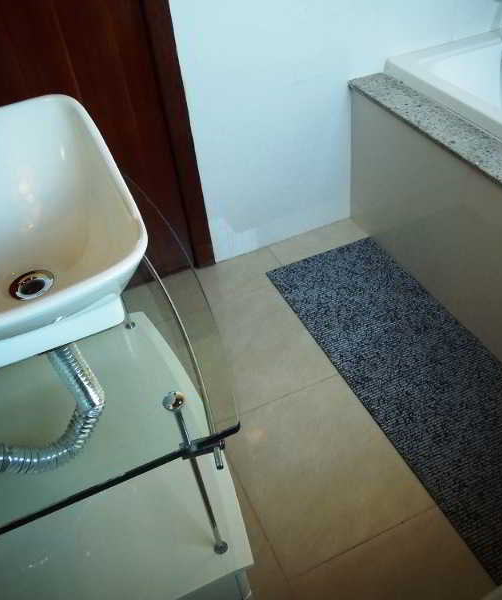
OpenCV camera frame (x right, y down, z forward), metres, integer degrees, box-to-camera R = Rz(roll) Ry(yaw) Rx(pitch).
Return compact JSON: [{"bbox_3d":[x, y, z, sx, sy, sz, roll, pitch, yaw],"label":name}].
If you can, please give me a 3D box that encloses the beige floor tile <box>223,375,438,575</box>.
[{"bbox_3d":[0.200,0.408,1.431,0.455,0.010,0.452,-20,43,-13],"label":"beige floor tile"}]

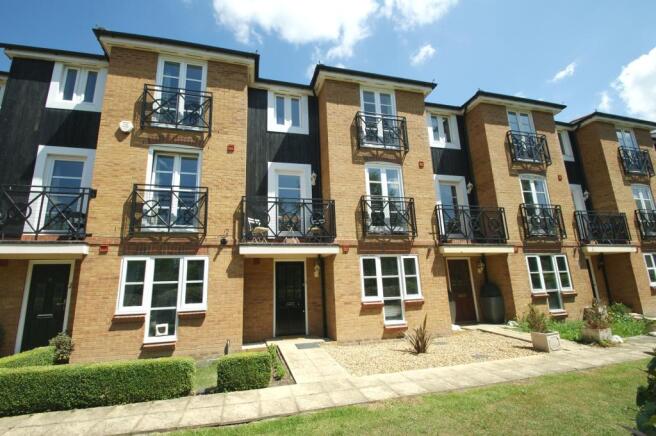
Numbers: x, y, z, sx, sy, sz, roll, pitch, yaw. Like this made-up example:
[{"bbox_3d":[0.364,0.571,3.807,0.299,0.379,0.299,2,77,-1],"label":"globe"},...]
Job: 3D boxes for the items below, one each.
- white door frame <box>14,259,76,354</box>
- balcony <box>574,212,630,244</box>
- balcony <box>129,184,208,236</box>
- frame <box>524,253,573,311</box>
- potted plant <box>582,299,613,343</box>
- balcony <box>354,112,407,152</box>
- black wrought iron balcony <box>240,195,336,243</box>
[{"bbox_3d":[-6.344,2.021,6.152,0.920,2.100,0.100,1,-12,-14],"label":"white door frame"},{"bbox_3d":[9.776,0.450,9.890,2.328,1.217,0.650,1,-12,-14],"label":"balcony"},{"bbox_3d":[-3.606,-0.180,6.270,1.543,1.143,0.180,1,-12,-14],"label":"balcony"},{"bbox_3d":[7.152,2.075,8.768,1.755,1.774,0.140,1,-12,-14],"label":"frame"},{"bbox_3d":[6.009,2.348,6.177,0.400,0.850,0.400,1,-12,-14],"label":"potted plant"},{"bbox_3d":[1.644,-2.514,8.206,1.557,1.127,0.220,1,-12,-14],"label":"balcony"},{"bbox_3d":[-0.962,0.066,6.892,2.354,1.143,0.220,1,-12,-14],"label":"black wrought iron balcony"}]

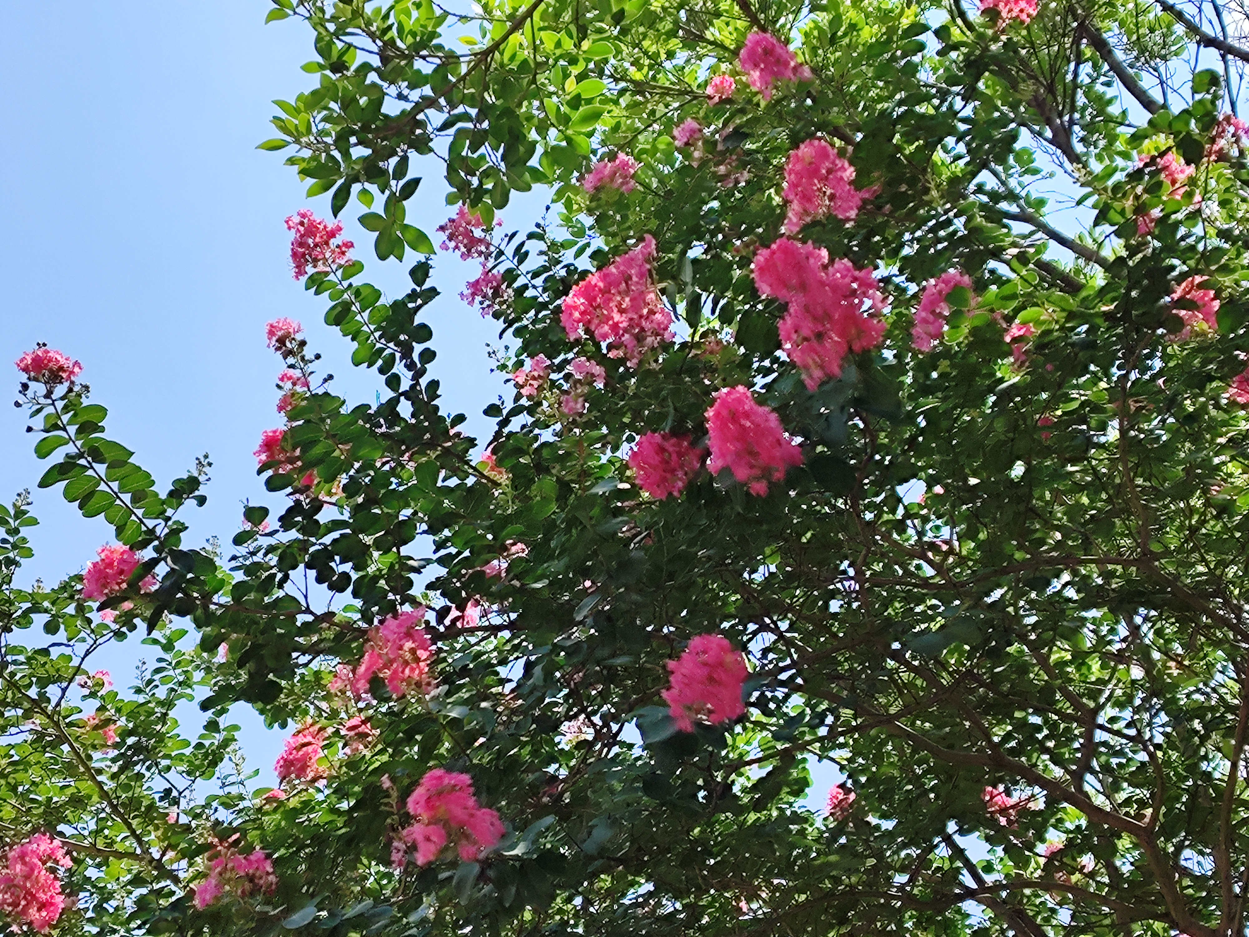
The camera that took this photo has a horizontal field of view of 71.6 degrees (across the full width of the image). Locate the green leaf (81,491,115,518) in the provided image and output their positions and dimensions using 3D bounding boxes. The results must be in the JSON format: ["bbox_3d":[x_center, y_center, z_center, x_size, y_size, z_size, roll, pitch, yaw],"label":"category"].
[{"bbox_3d":[-1.004,0.070,1.651,0.063,0.012,0.047,-24,-58,-9],"label":"green leaf"}]

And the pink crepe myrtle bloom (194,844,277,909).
[{"bbox_3d":[-0.877,0.918,1.950,0.187,0.143,0.139,12,-34,-19],"label":"pink crepe myrtle bloom"}]

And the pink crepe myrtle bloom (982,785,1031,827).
[{"bbox_3d":[1.147,1.014,2.600,0.146,0.122,0.109,0,-32,0],"label":"pink crepe myrtle bloom"}]

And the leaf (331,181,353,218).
[{"bbox_3d":[-0.620,-0.590,1.901,0.036,0.012,0.086,17,-69,-23],"label":"leaf"}]

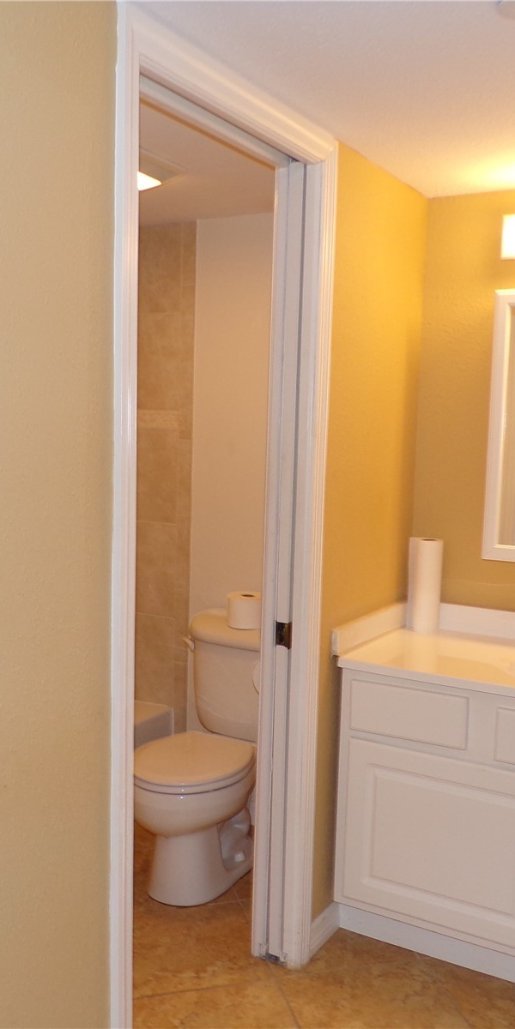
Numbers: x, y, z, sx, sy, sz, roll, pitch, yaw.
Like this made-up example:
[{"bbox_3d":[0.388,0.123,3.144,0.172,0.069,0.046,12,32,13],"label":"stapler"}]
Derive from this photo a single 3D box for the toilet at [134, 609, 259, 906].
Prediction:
[{"bbox_3d":[-0.134,0.757,2.993,0.425,0.758,0.672,5,7,30],"label":"toilet"}]

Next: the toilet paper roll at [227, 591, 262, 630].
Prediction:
[{"bbox_3d":[-0.033,0.312,3.122,0.130,0.100,0.132,1,6,0],"label":"toilet paper roll"}]

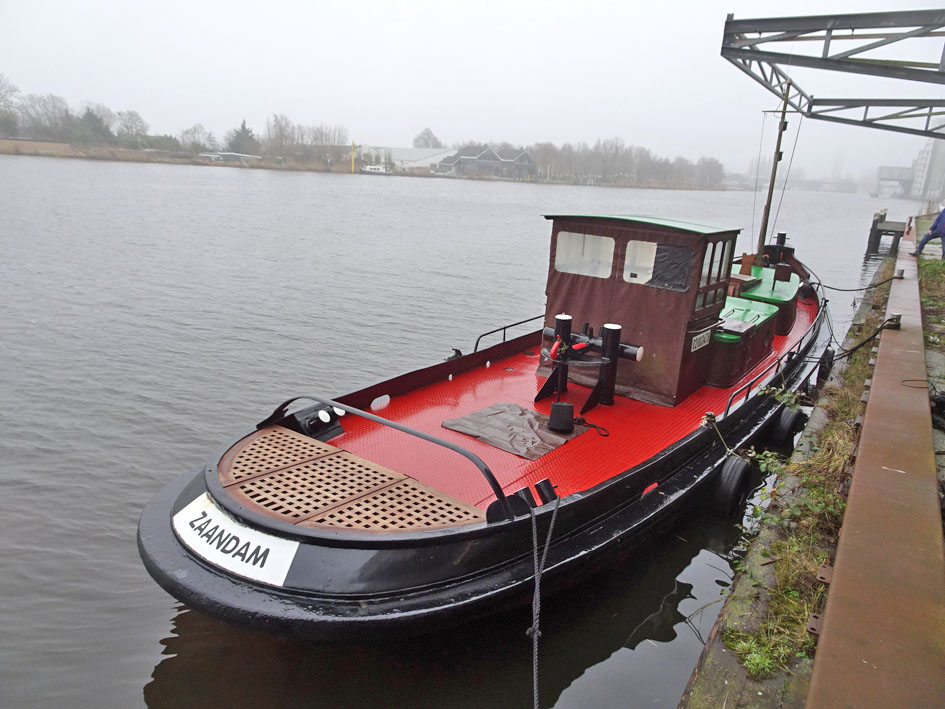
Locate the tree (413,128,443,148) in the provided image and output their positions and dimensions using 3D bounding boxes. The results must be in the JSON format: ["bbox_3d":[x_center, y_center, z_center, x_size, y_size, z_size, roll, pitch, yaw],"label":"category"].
[{"bbox_3d":[-16.265,-73.955,237.955,11.500,15.380,11.500,2,16,-5],"label":"tree"}]

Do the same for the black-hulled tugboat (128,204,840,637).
[{"bbox_3d":[2.767,-0.589,9.558,3.730,2.797,14.742,15,19,35],"label":"black-hulled tugboat"}]

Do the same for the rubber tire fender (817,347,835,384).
[{"bbox_3d":[5.899,0.184,10.950,0.200,0.630,0.620,15,19,35],"label":"rubber tire fender"}]

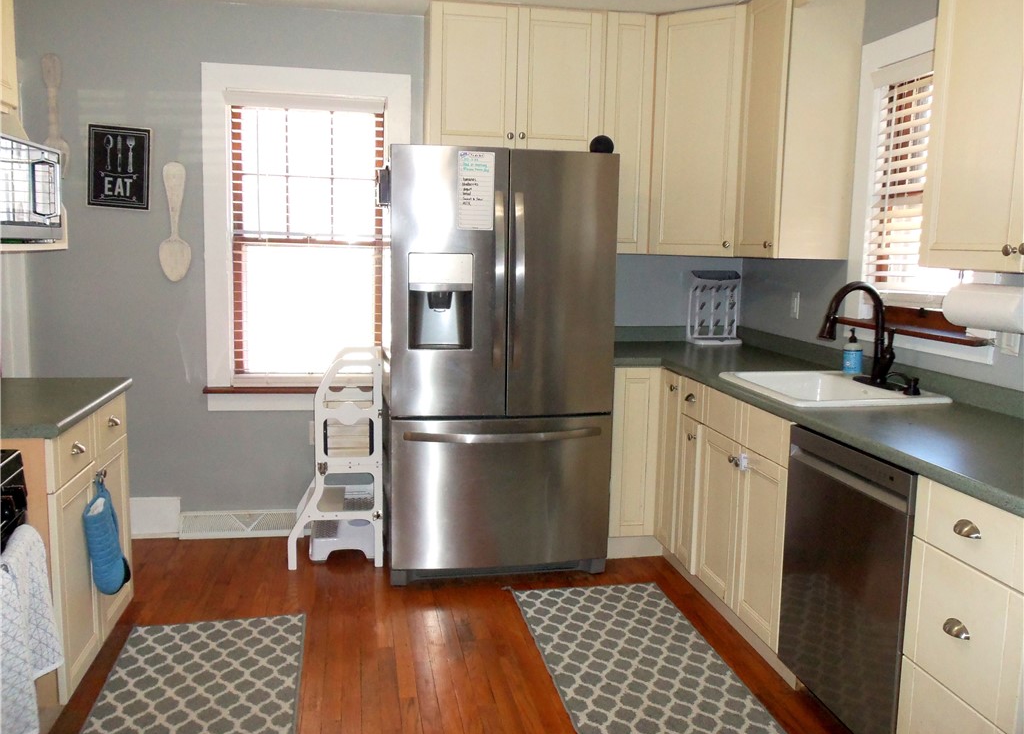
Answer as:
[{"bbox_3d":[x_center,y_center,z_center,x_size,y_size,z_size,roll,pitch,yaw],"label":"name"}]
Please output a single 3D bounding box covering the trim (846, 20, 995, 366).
[{"bbox_3d":[1.431,-0.630,2.907,0.100,1.137,0.825,0,8,-11],"label":"trim"}]

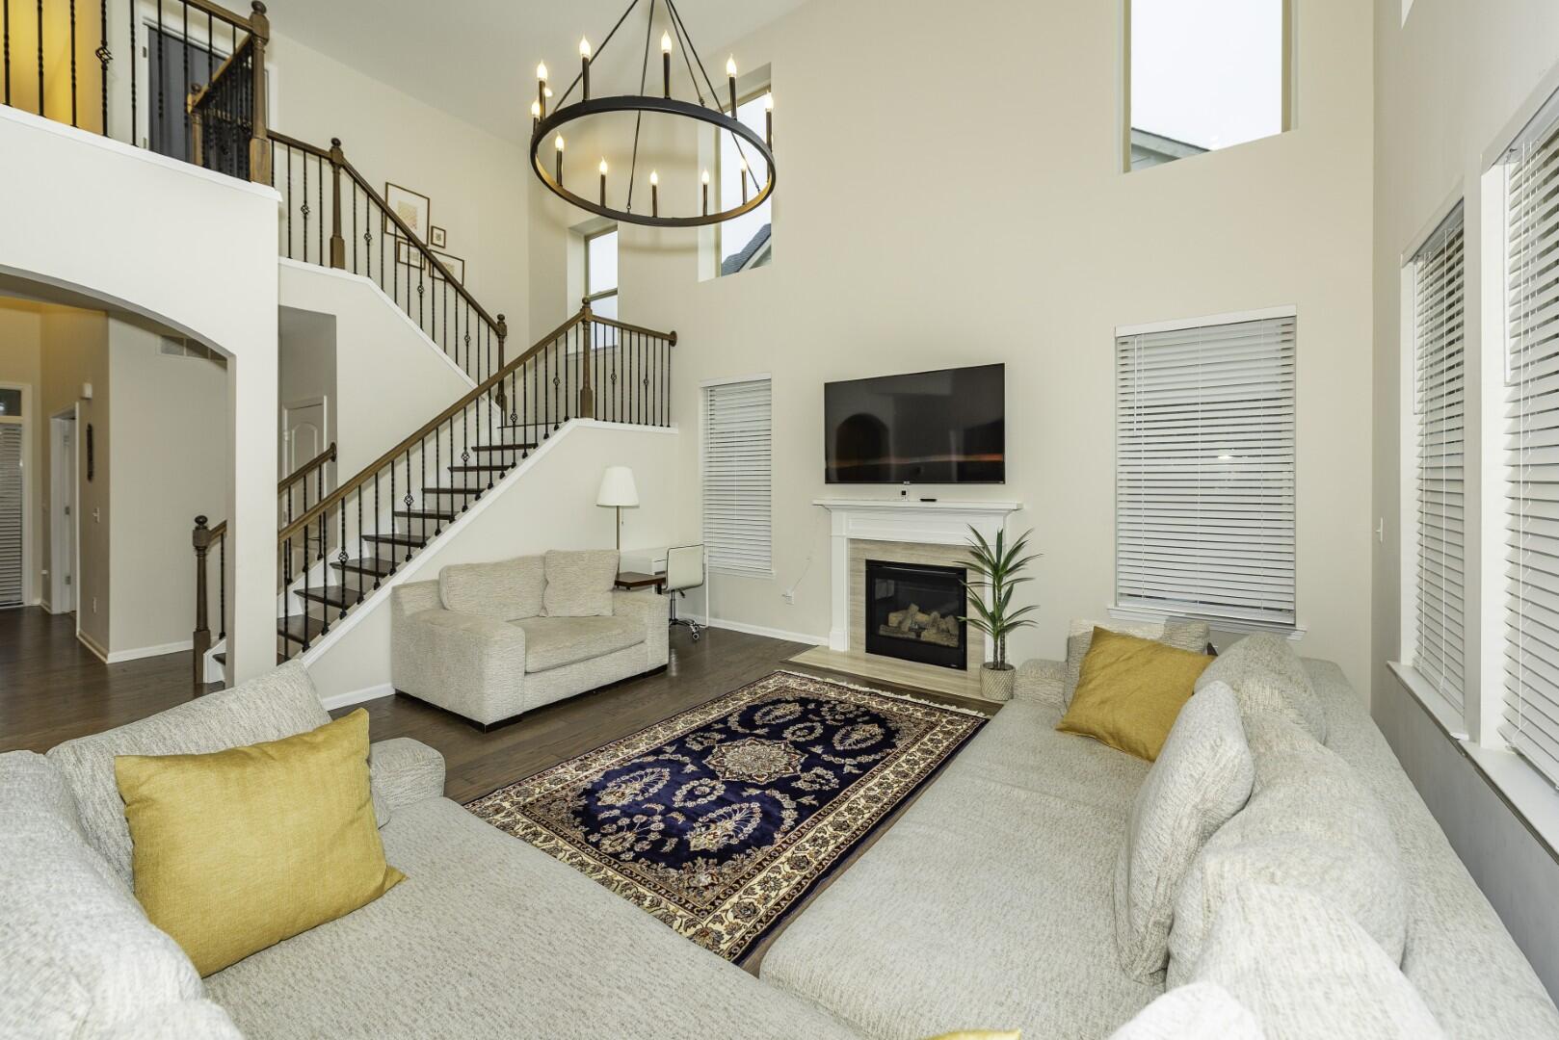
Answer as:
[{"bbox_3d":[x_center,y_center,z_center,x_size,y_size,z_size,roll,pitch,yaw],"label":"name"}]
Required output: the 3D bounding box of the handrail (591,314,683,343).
[{"bbox_3d":[-1.419,-1.873,6.012,0.079,0.074,1.001,2,4,36],"label":"handrail"}]

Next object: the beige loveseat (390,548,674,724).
[{"bbox_3d":[-1.724,0.723,4.390,1.115,0.887,1.473,2,4,36],"label":"beige loveseat"}]

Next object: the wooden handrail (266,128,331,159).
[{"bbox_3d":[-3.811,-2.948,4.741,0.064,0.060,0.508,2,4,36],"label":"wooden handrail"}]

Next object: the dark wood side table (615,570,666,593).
[{"bbox_3d":[-1.288,0.808,5.293,0.479,0.608,0.393,2,4,36],"label":"dark wood side table"}]

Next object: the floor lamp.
[{"bbox_3d":[-1.358,0.329,5.119,0.358,1.580,0.358,2,4,36],"label":"floor lamp"}]

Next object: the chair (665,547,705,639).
[{"bbox_3d":[-0.976,0.661,5.627,0.543,0.858,0.529,2,4,36],"label":"chair"}]

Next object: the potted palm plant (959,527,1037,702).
[{"bbox_3d":[1.460,0.594,4.086,0.515,1.137,0.501,2,4,36],"label":"potted palm plant"}]

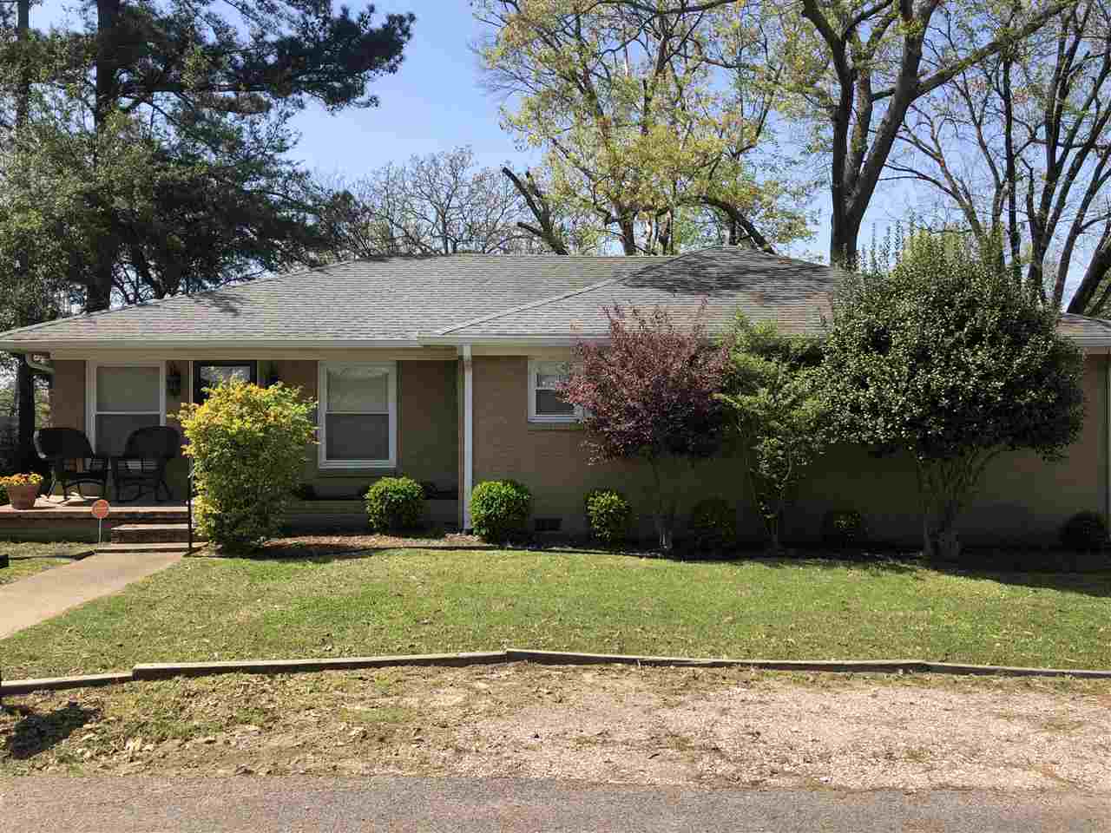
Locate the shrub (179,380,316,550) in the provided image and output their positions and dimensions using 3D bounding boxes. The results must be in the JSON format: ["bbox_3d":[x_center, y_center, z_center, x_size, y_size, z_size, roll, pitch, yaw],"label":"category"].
[{"bbox_3d":[-3.860,0.585,11.300,1.700,2.100,1.550,0,0,0],"label":"shrub"}]

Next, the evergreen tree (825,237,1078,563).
[{"bbox_3d":[4.820,-0.260,10.900,3.180,3.980,2.850,0,0,0],"label":"evergreen tree"}]

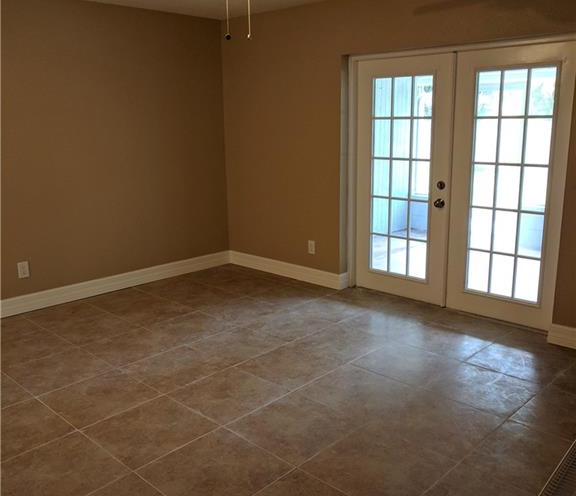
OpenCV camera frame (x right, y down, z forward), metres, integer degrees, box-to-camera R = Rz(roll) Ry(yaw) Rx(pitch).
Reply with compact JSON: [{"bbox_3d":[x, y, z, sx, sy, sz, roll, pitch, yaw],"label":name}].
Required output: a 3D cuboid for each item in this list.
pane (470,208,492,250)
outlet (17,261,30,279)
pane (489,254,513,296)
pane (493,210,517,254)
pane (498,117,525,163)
[{"bbox_3d":[1.447,-0.135,4.309,0.163,0.308,0.020,11,17,43],"label":"pane"},{"bbox_3d":[-2.121,0.179,4.632,0.013,0.122,0.078,11,17,43],"label":"outlet"},{"bbox_3d":[1.583,0.205,4.255,0.163,0.308,0.020,11,17,43],"label":"pane"},{"bbox_3d":[1.579,-0.109,4.185,0.163,0.308,0.020,11,17,43],"label":"pane"},{"bbox_3d":[1.569,-0.747,4.046,0.163,0.308,0.020,11,17,43],"label":"pane"}]

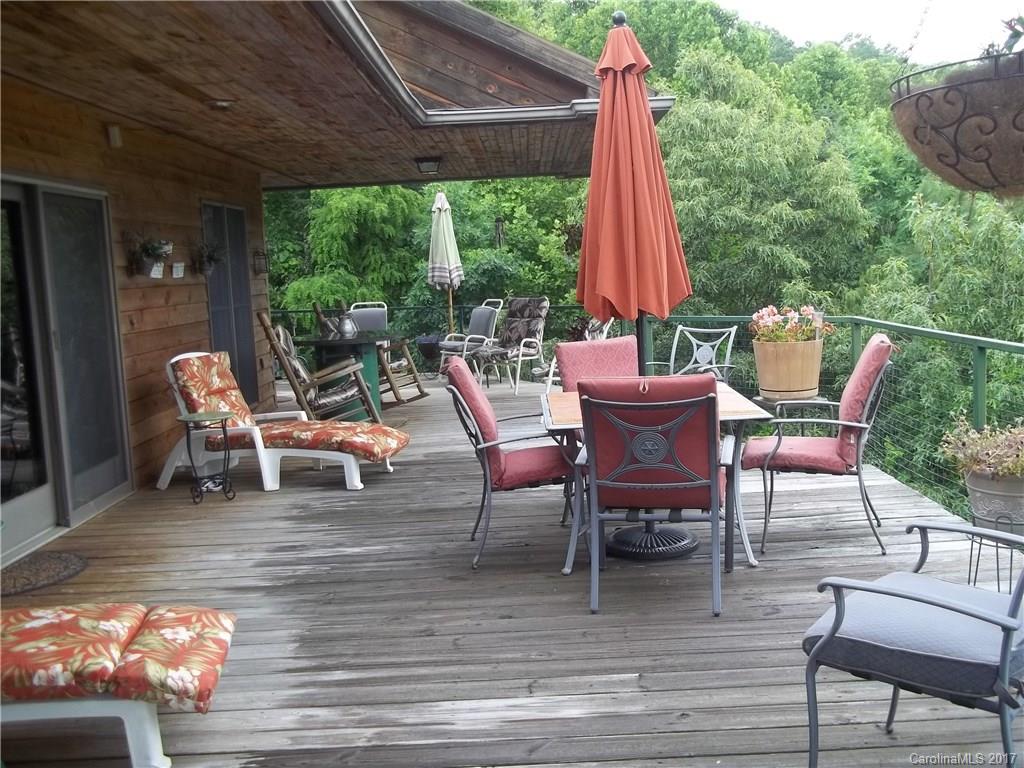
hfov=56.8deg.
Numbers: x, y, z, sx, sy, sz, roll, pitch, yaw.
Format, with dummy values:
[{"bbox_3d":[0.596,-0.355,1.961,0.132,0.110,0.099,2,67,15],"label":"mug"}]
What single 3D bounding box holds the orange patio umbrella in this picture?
[{"bbox_3d":[0.604,-0.544,4.690,0.560,2.498,0.540,-4,7,1],"label":"orange patio umbrella"}]

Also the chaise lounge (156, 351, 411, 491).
[{"bbox_3d":[-1.625,0.231,6.752,1.633,0.927,0.671,-1,7,11],"label":"chaise lounge"}]

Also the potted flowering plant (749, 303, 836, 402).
[{"bbox_3d":[1.918,-0.211,6.524,0.560,0.650,0.540,-2,7,1],"label":"potted flowering plant"}]

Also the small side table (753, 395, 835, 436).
[{"bbox_3d":[1.935,0.339,6.554,0.520,0.470,0.500,-2,7,1],"label":"small side table"}]

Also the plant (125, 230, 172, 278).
[{"bbox_3d":[-2.590,-0.933,6.765,0.240,0.310,0.330,-2,7,1],"label":"plant"}]

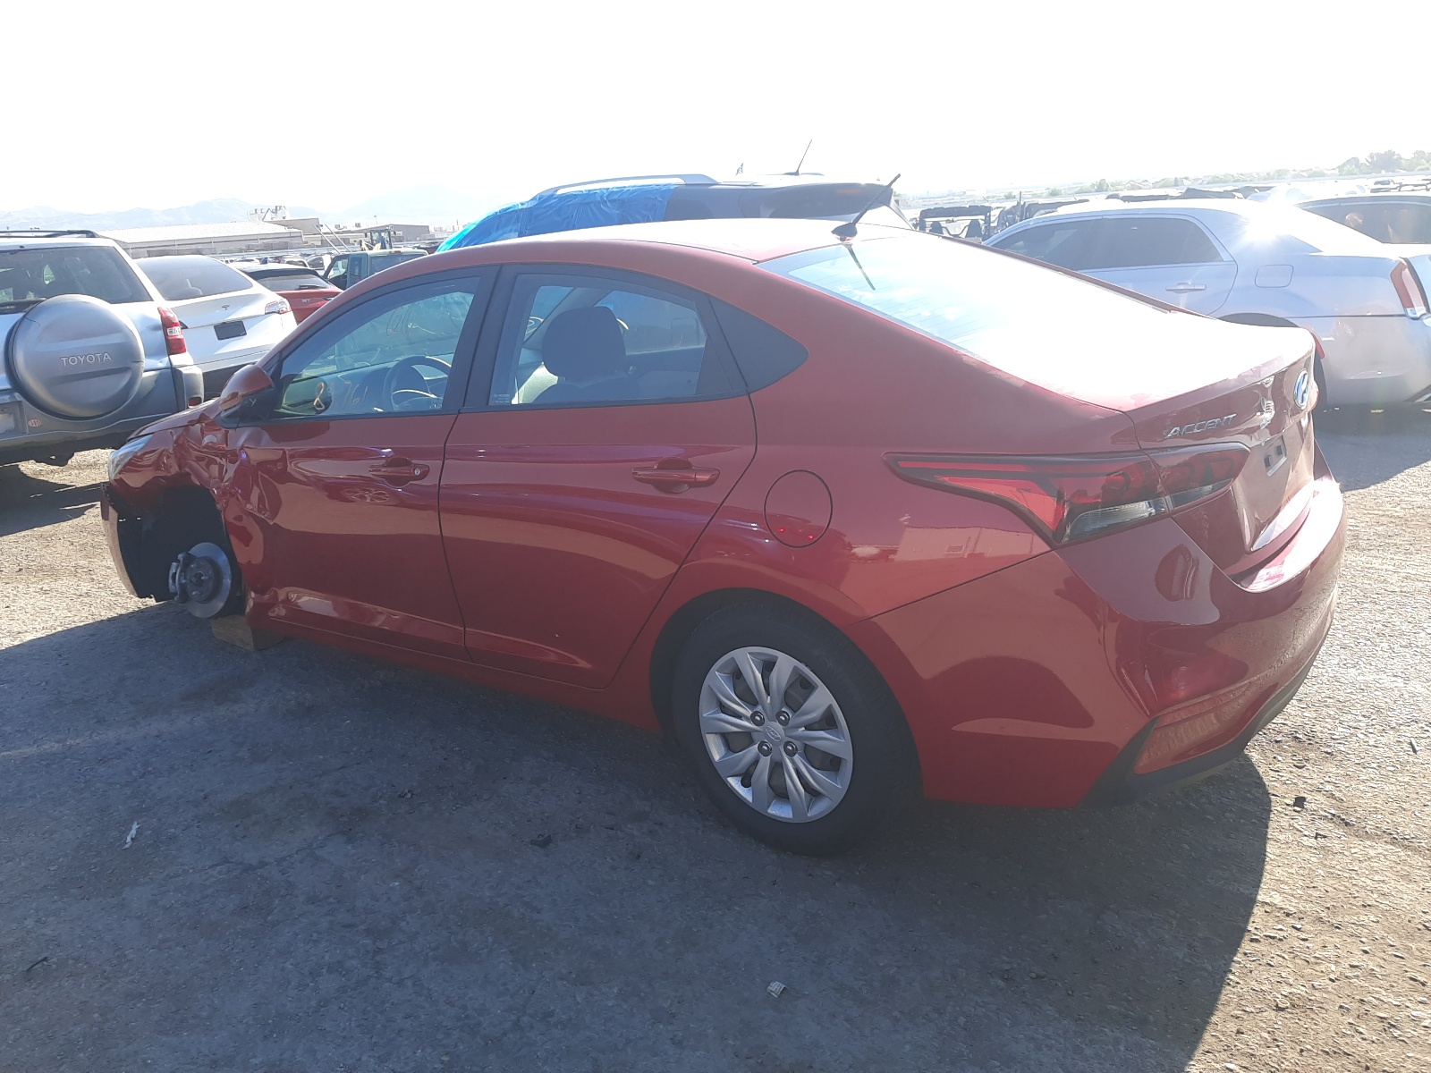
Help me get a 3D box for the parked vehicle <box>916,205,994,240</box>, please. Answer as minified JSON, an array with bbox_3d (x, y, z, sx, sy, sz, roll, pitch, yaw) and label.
[{"bbox_3d":[4.495,-5.196,20.149,1.600,1.900,3.100,0,17,13],"label":"parked vehicle"}]

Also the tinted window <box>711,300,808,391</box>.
[{"bbox_3d":[0.085,-0.422,2.362,0.290,0.215,0.045,5,-6,30],"label":"tinted window"}]

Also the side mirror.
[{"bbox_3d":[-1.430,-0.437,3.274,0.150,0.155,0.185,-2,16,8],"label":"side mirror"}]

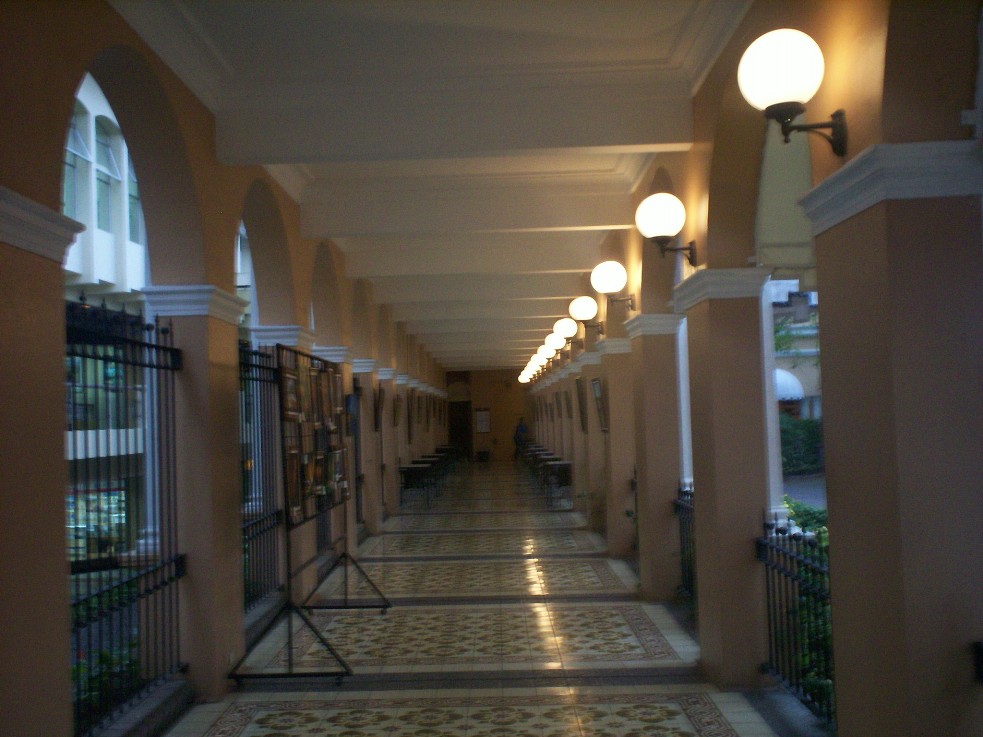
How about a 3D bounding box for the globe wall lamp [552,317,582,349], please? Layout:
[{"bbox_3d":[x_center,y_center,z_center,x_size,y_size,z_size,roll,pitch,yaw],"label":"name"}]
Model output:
[{"bbox_3d":[1.131,-0.483,14.892,0.395,0.475,0.314,-2,-3,0],"label":"globe wall lamp"}]

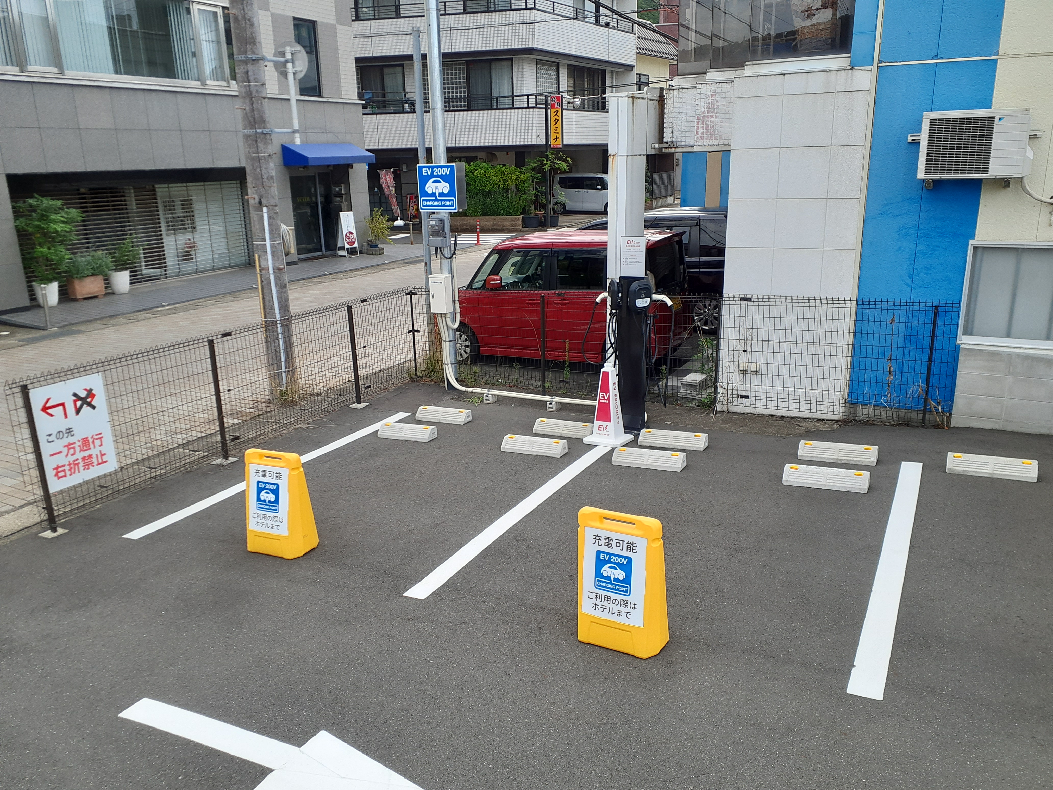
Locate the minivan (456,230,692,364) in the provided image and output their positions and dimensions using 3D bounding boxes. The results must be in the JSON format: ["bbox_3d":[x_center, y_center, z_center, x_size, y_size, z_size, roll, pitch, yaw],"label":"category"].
[{"bbox_3d":[0.359,-1.304,11.014,3.395,1.735,1.475,6,17,28],"label":"minivan"}]

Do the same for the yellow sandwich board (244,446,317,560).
[{"bbox_3d":[-1.697,0.719,5.619,0.440,0.700,0.275,4,16,28],"label":"yellow sandwich board"}]

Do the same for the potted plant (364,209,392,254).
[{"bbox_3d":[-4.086,-4.493,22.600,0.780,1.280,0.720,-5,15,-9],"label":"potted plant"}]

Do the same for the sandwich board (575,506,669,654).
[{"bbox_3d":[0.498,0.947,4.251,0.440,0.700,0.275,4,16,28],"label":"sandwich board"}]

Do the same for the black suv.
[{"bbox_3d":[1.837,-2.130,13.641,4.750,1.850,1.760,5,17,26],"label":"black suv"}]

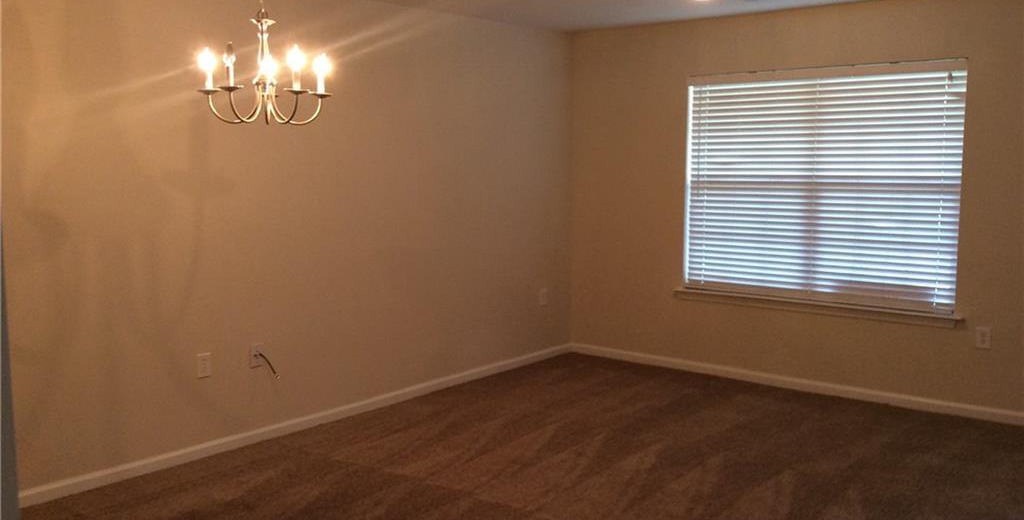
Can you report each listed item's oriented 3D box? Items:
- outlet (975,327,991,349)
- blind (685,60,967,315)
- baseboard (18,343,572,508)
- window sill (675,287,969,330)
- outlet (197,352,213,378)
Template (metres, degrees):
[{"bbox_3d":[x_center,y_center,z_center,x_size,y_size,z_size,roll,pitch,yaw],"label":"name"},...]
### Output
[{"bbox_3d":[2.688,0.447,5.388,0.074,0.118,0.009,5,9,39],"label":"outlet"},{"bbox_3d":[1.897,-0.473,5.976,1.768,1.449,0.060,5,9,39],"label":"blind"},{"bbox_3d":[-0.847,0.870,5.709,0.016,0.068,4.103,5,9,39],"label":"baseboard"},{"bbox_3d":[1.885,0.296,6.044,1.892,0.080,0.080,5,9,39],"label":"window sill"},{"bbox_3d":[-1.562,0.539,4.808,0.009,0.118,0.074,5,9,39],"label":"outlet"}]

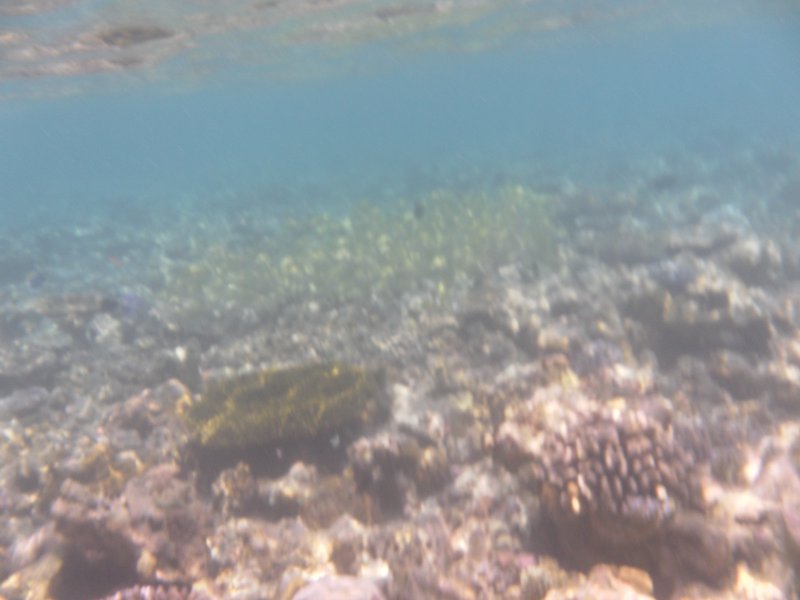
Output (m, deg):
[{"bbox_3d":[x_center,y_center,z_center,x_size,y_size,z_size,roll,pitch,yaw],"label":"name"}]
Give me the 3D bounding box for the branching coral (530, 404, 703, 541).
[{"bbox_3d":[0.432,0.345,1.600,0.325,0.200,0.290,-2,12,15],"label":"branching coral"}]

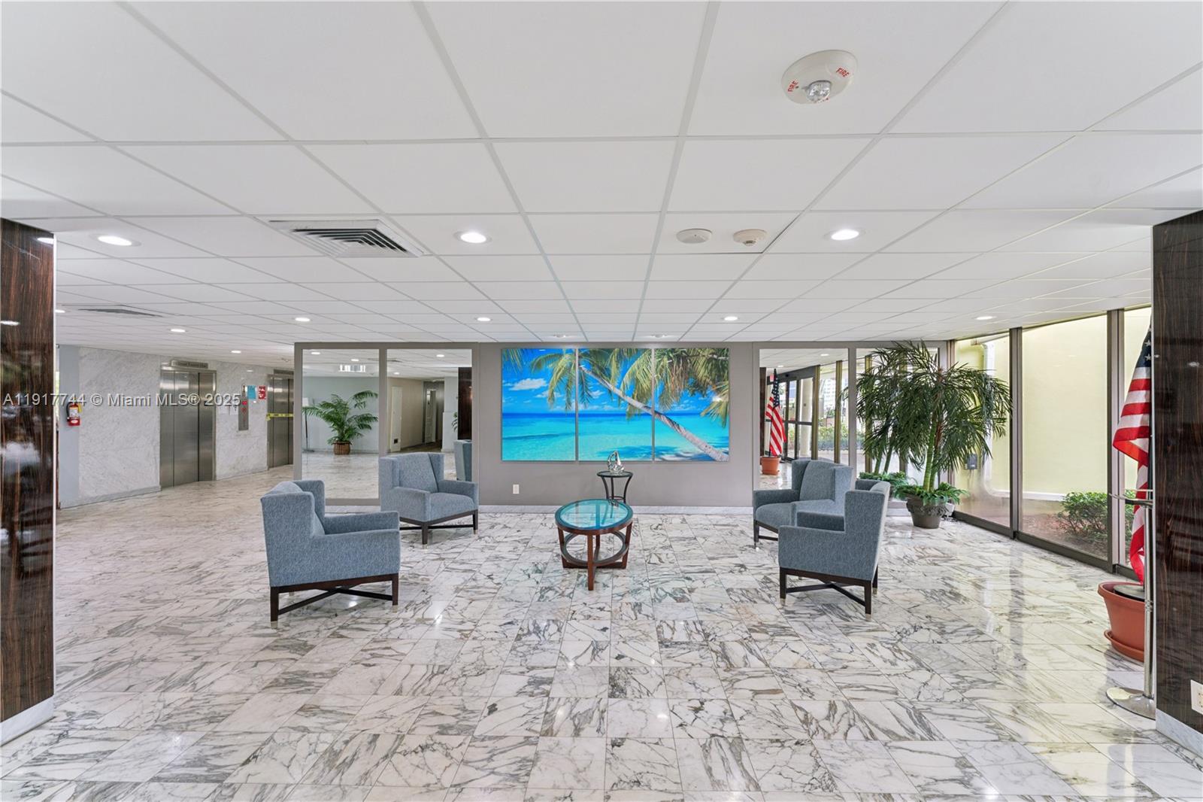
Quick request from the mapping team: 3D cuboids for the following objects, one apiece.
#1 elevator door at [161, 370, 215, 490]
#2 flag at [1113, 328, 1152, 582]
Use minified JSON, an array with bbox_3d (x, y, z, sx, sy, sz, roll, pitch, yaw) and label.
[{"bbox_3d":[-7.670,0.500,8.640,0.120,2.120,1.020,0,0,3],"label":"elevator door"},{"bbox_3d":[3.620,0.290,3.090,0.440,1.830,0.320,0,0,0],"label":"flag"}]

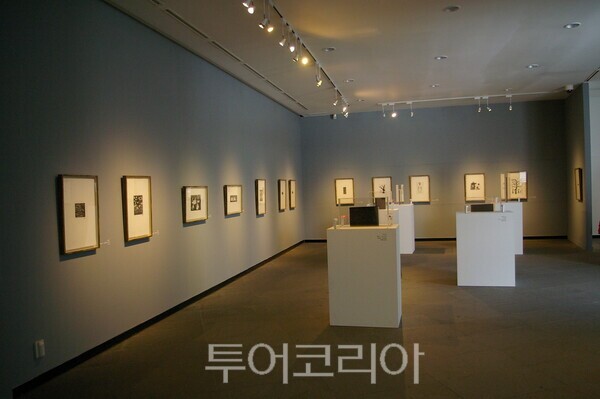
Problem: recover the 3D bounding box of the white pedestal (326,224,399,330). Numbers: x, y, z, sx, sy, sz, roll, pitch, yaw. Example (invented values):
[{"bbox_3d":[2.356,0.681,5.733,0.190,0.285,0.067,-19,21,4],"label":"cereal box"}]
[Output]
[{"bbox_3d":[0.739,0.837,5.054,0.732,1.030,0.536,-2,2,14],"label":"white pedestal"}]

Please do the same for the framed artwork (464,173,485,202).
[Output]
[{"bbox_3d":[4.473,-0.297,11.491,0.491,0.713,0.050,-2,2,10],"label":"framed artwork"}]

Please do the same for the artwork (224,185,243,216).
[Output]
[{"bbox_3d":[-1.087,0.006,7.422,0.035,0.469,0.637,-2,2,15],"label":"artwork"}]

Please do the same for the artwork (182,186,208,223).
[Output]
[{"bbox_3d":[-1.427,0.061,6.178,0.050,0.471,0.642,-2,2,14],"label":"artwork"}]

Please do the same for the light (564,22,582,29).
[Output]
[{"bbox_3d":[3.386,-2.184,5.583,0.207,0.045,0.207,-2,2,15],"label":"light"}]

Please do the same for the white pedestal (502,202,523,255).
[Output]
[{"bbox_3d":[4.215,0.569,9.149,0.510,1.020,0.502,-2,2,16],"label":"white pedestal"}]

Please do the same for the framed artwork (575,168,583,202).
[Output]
[{"bbox_3d":[6.058,-0.295,9.748,0.050,0.702,0.438,-1,2,22],"label":"framed artwork"}]

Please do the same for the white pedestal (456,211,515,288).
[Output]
[{"bbox_3d":[2.678,0.698,6.553,0.750,1.028,0.502,-2,2,18],"label":"white pedestal"}]

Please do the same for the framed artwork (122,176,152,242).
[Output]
[{"bbox_3d":[-1.751,0.092,4.875,0.035,0.679,0.454,-2,2,15],"label":"framed artwork"}]

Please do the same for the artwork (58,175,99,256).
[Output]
[{"bbox_3d":[-1.974,0.122,4.040,0.050,0.680,0.450,-2,2,14],"label":"artwork"}]

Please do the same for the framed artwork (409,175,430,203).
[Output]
[{"bbox_3d":[3.141,-0.272,11.733,0.504,0.701,0.050,-2,2,10],"label":"framed artwork"}]

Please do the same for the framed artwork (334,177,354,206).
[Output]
[{"bbox_3d":[1.173,-0.203,11.714,0.473,0.688,0.035,-2,2,10],"label":"framed artwork"}]

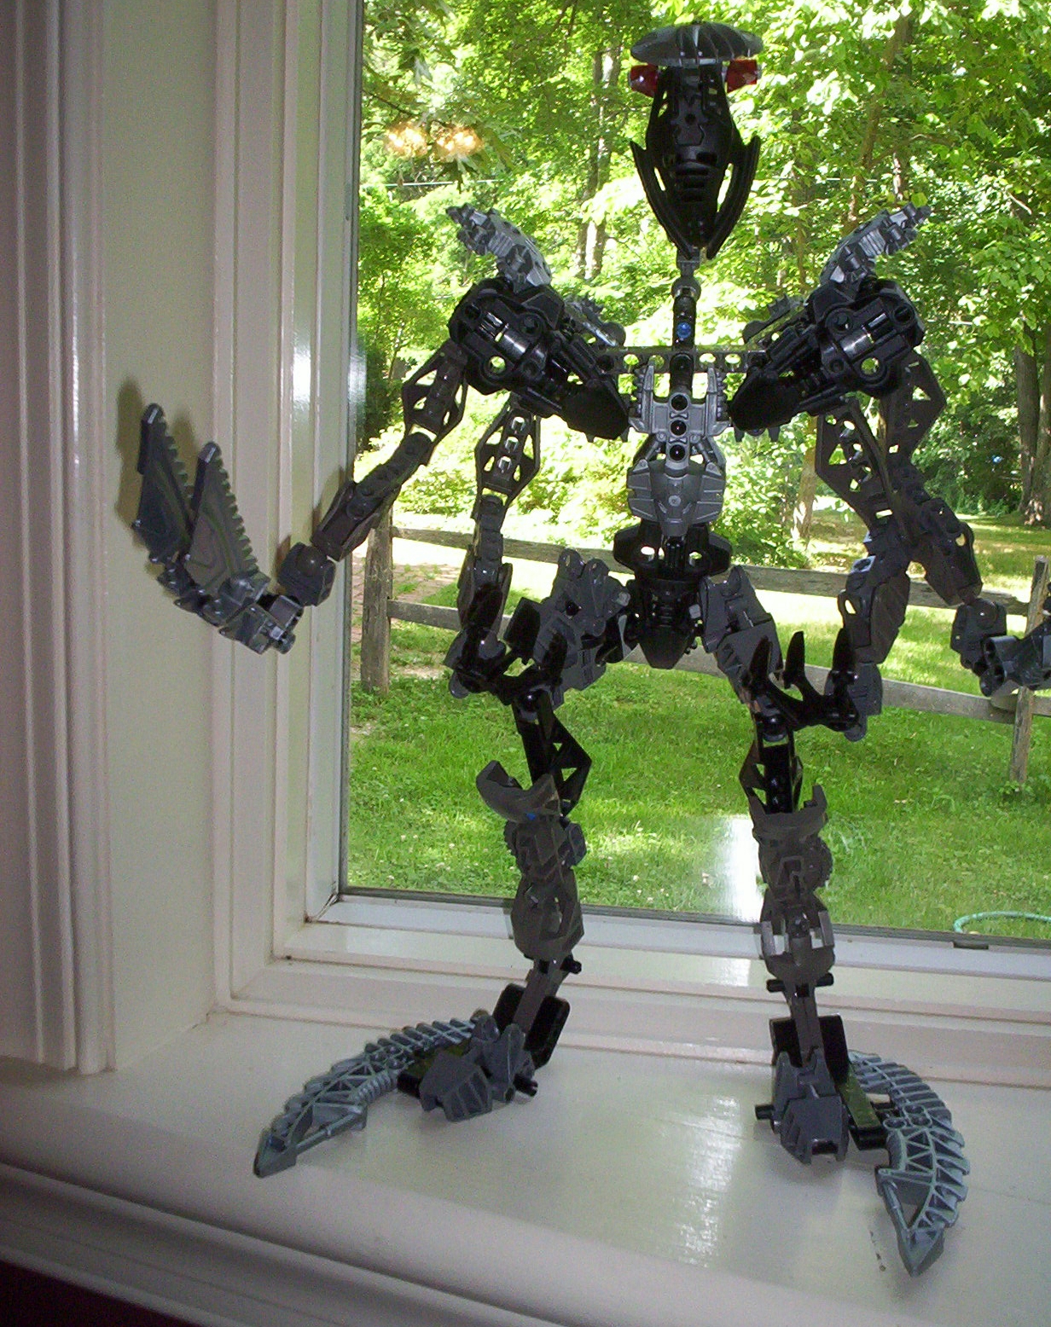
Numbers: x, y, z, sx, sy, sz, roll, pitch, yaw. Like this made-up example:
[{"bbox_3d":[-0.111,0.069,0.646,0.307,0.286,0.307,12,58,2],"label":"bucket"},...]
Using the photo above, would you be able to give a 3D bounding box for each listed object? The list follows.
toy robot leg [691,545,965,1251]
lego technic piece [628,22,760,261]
[{"bbox_3d":[0.098,0.075,0.495,0.093,0.200,0.110,2,12,-3],"label":"toy robot leg"},{"bbox_3d":[0.054,-0.165,0.486,0.042,0.072,0.040,4,12,5],"label":"lego technic piece"}]

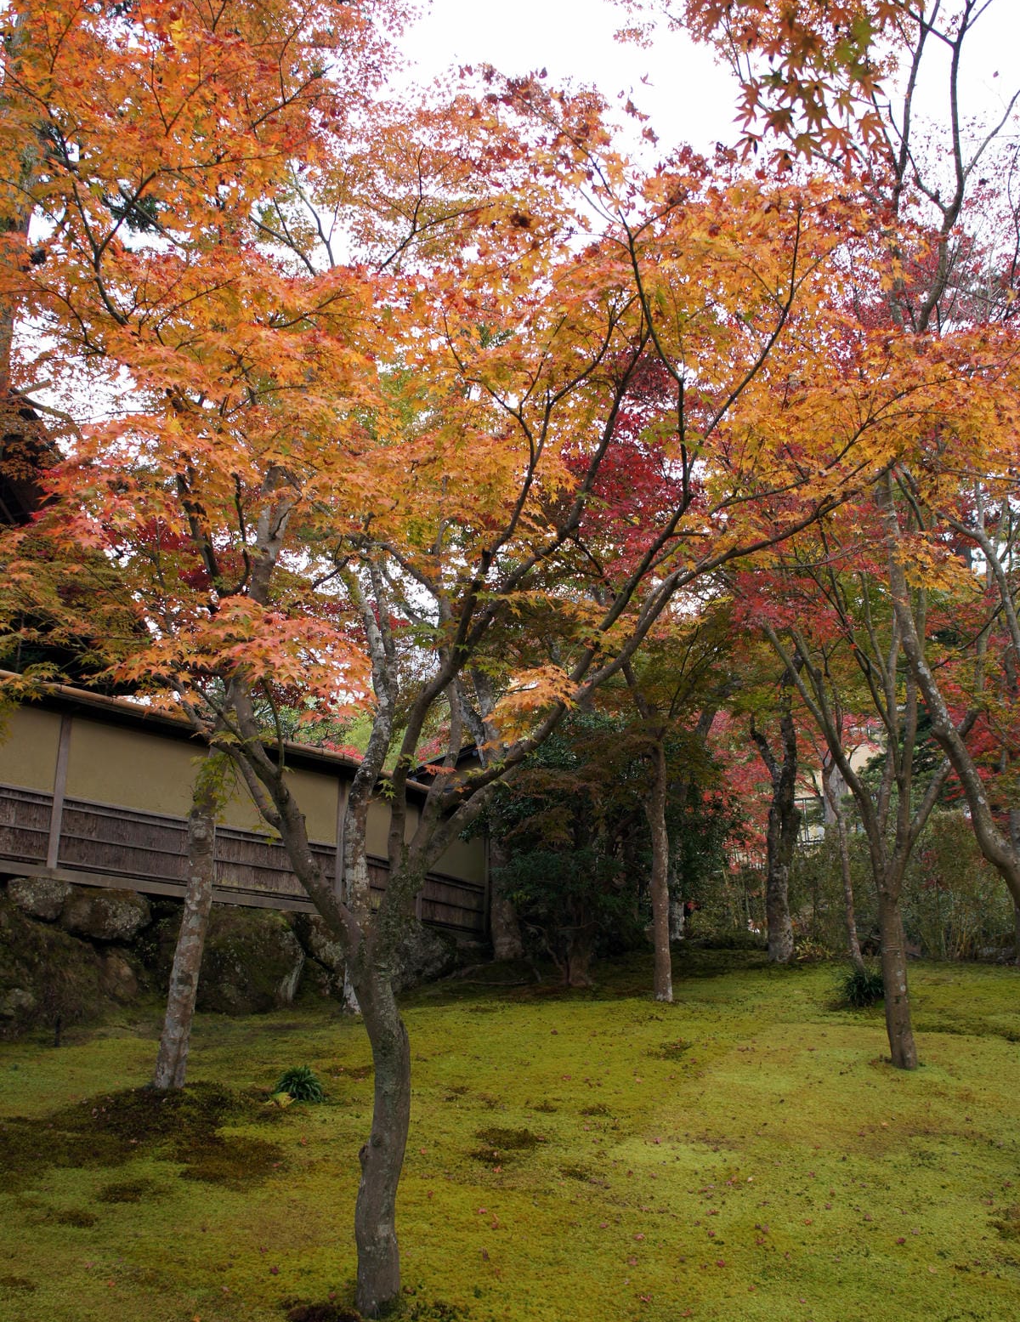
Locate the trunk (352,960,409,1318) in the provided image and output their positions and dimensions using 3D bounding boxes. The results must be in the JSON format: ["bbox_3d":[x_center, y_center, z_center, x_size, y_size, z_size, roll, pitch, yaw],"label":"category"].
[{"bbox_3d":[-0.497,1.809,4.422,0.225,1.276,0.190,2,-15,-6],"label":"trunk"}]

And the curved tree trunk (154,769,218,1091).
[{"bbox_3d":[-2.277,1.874,8.057,0.330,2.142,0.260,4,-15,-15],"label":"curved tree trunk"}]

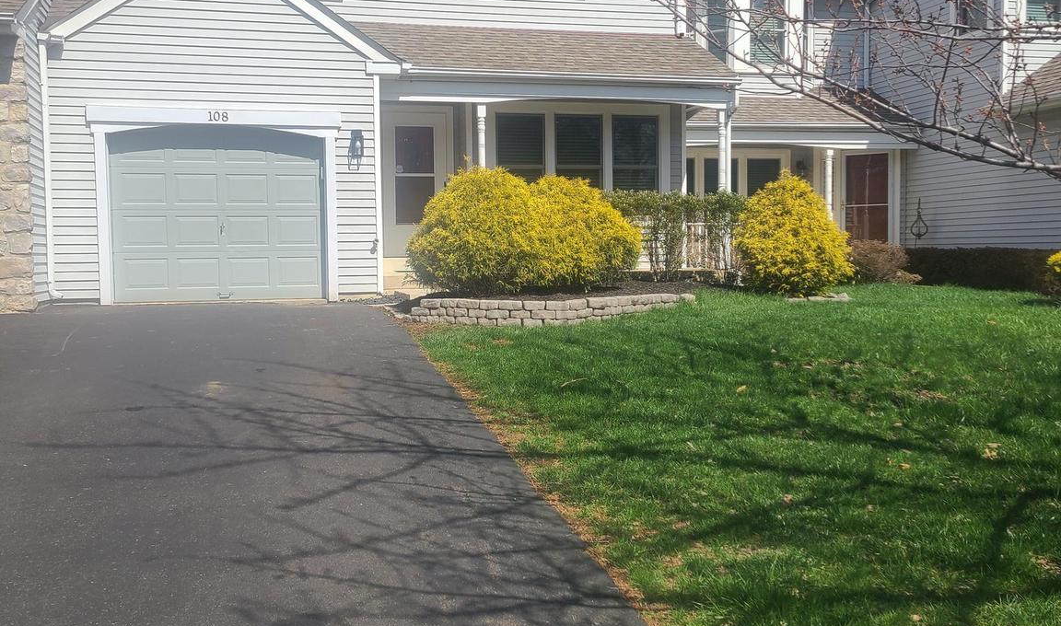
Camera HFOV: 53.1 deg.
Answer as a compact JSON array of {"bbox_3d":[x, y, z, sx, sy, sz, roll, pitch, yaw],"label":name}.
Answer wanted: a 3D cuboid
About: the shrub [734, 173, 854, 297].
[{"bbox_3d":[3.320,-1.000,13.400,1.500,1.600,1.450,-1,3,-15],"label":"shrub"}]

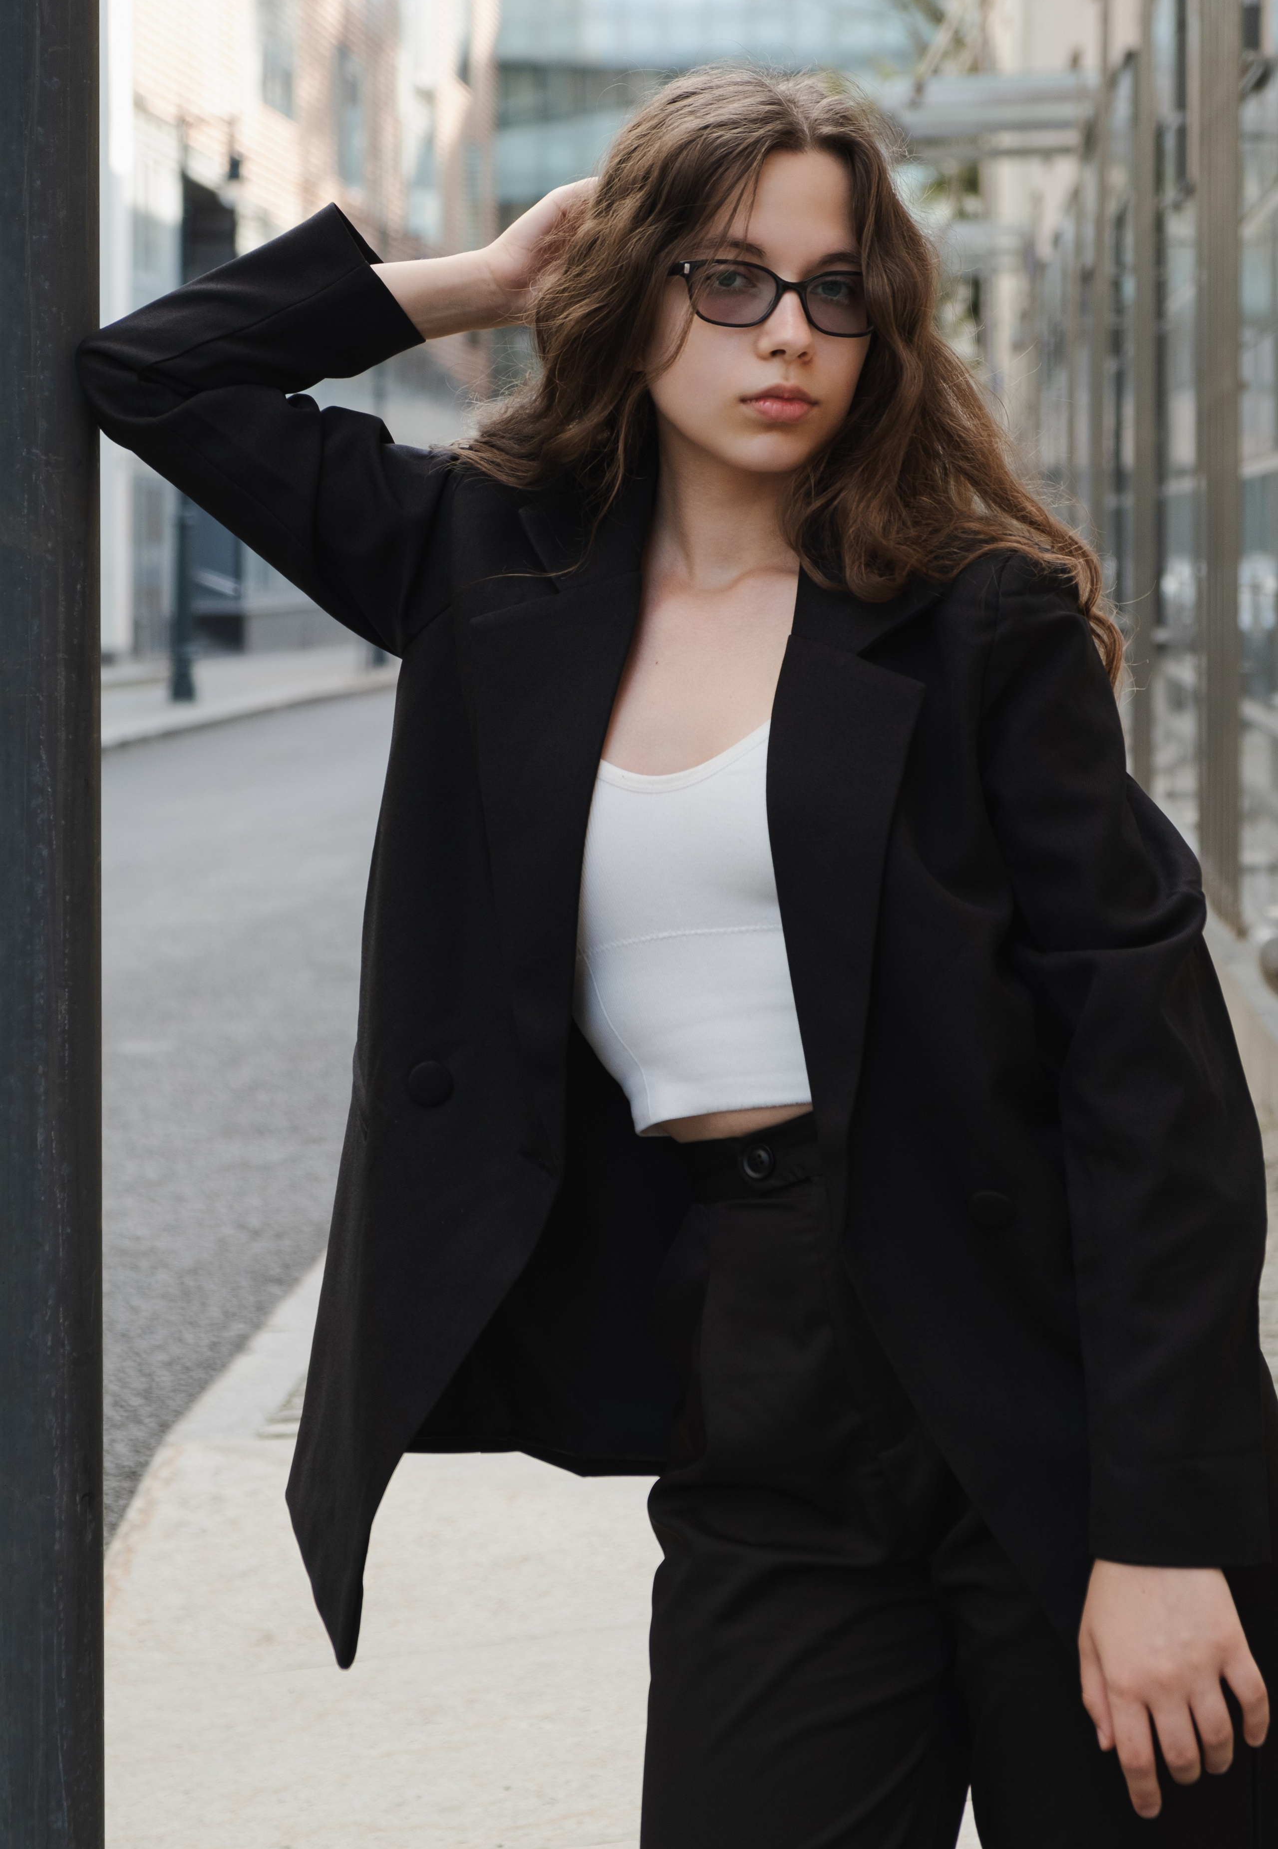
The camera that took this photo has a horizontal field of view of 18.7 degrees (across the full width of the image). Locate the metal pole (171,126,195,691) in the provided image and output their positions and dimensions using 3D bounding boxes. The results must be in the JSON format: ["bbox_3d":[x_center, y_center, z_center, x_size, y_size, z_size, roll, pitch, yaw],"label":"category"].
[{"bbox_3d":[-3.639,-4.087,31.000,0.190,4.650,0.190,0,5,0],"label":"metal pole"}]

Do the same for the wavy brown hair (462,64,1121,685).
[{"bbox_3d":[0.089,-0.331,2.360,0.360,0.365,0.260,-1,6,-16],"label":"wavy brown hair"}]

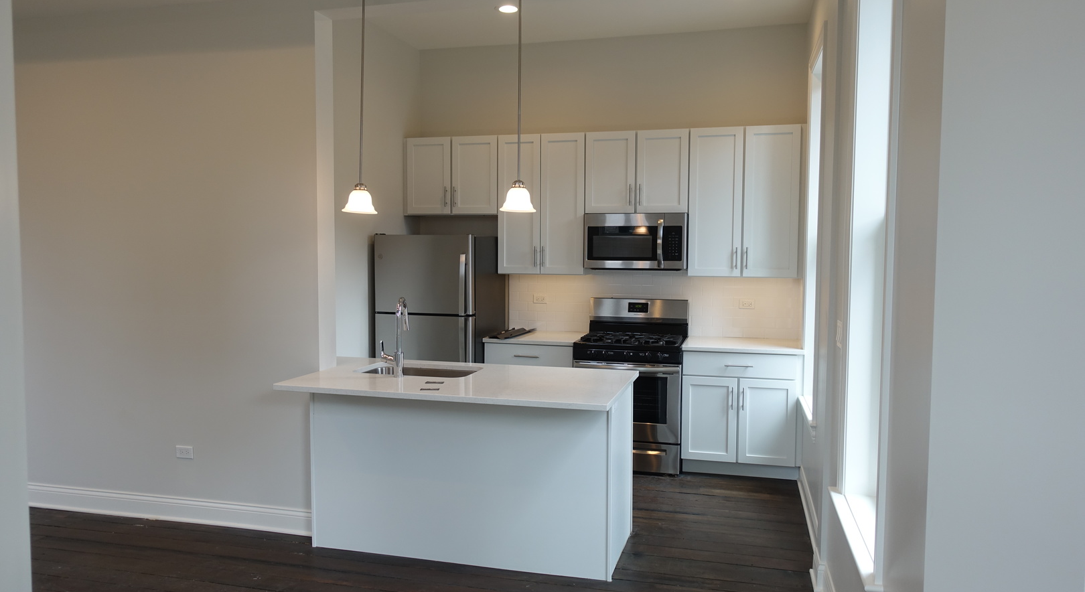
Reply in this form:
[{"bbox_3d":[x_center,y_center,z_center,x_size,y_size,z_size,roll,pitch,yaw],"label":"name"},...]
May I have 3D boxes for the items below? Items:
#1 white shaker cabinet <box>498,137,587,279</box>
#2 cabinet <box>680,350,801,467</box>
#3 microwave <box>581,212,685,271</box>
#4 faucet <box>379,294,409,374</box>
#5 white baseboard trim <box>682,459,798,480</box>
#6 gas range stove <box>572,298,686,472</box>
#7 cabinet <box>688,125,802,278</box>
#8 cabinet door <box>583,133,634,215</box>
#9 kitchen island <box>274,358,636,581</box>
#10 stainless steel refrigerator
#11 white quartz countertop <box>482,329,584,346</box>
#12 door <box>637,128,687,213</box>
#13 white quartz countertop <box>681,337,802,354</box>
[{"bbox_3d":[0.026,-0.707,5.687,0.686,1.069,0.335,1,3,15],"label":"white shaker cabinet"},{"bbox_3d":[1.425,0.795,5.214,0.773,0.865,0.615,1,3,15],"label":"cabinet"},{"bbox_3d":[0.724,-0.405,5.479,0.752,0.411,0.411,1,3,15],"label":"microwave"},{"bbox_3d":[-0.762,0.201,3.744,0.135,0.395,0.220,1,3,3],"label":"faucet"},{"bbox_3d":[1.381,1.207,5.064,0.787,0.104,0.019,1,3,15],"label":"white baseboard trim"},{"bbox_3d":[0.662,0.636,5.363,0.760,1.191,0.695,1,3,15],"label":"gas range stove"},{"bbox_3d":[1.470,-0.676,5.305,0.764,1.069,0.335,1,3,15],"label":"cabinet"},{"bbox_3d":[0.507,-0.911,5.354,0.376,0.599,0.030,1,4,15],"label":"cabinet door"},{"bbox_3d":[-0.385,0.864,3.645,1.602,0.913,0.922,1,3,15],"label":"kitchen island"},{"bbox_3d":[-0.775,0.369,5.657,0.757,1.681,0.820,1,3,15],"label":"stainless steel refrigerator"},{"bbox_3d":[-0.025,0.322,5.598,0.691,0.030,0.645,1,3,15],"label":"white quartz countertop"},{"bbox_3d":[0.874,-0.903,5.255,0.379,0.599,0.030,1,4,15],"label":"door"},{"bbox_3d":[1.434,0.351,5.174,0.797,0.031,0.647,1,3,15],"label":"white quartz countertop"}]

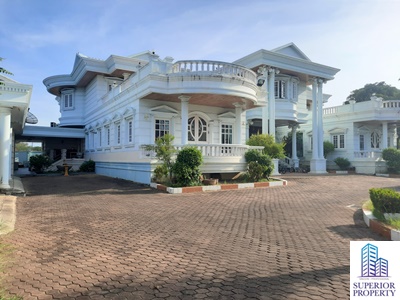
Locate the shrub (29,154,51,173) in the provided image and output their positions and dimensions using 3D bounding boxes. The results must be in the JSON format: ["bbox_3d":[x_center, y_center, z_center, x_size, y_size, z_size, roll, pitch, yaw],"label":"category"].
[{"bbox_3d":[-15.895,1.341,28.700,2.150,1.800,2.050,1,-2,-31],"label":"shrub"}]

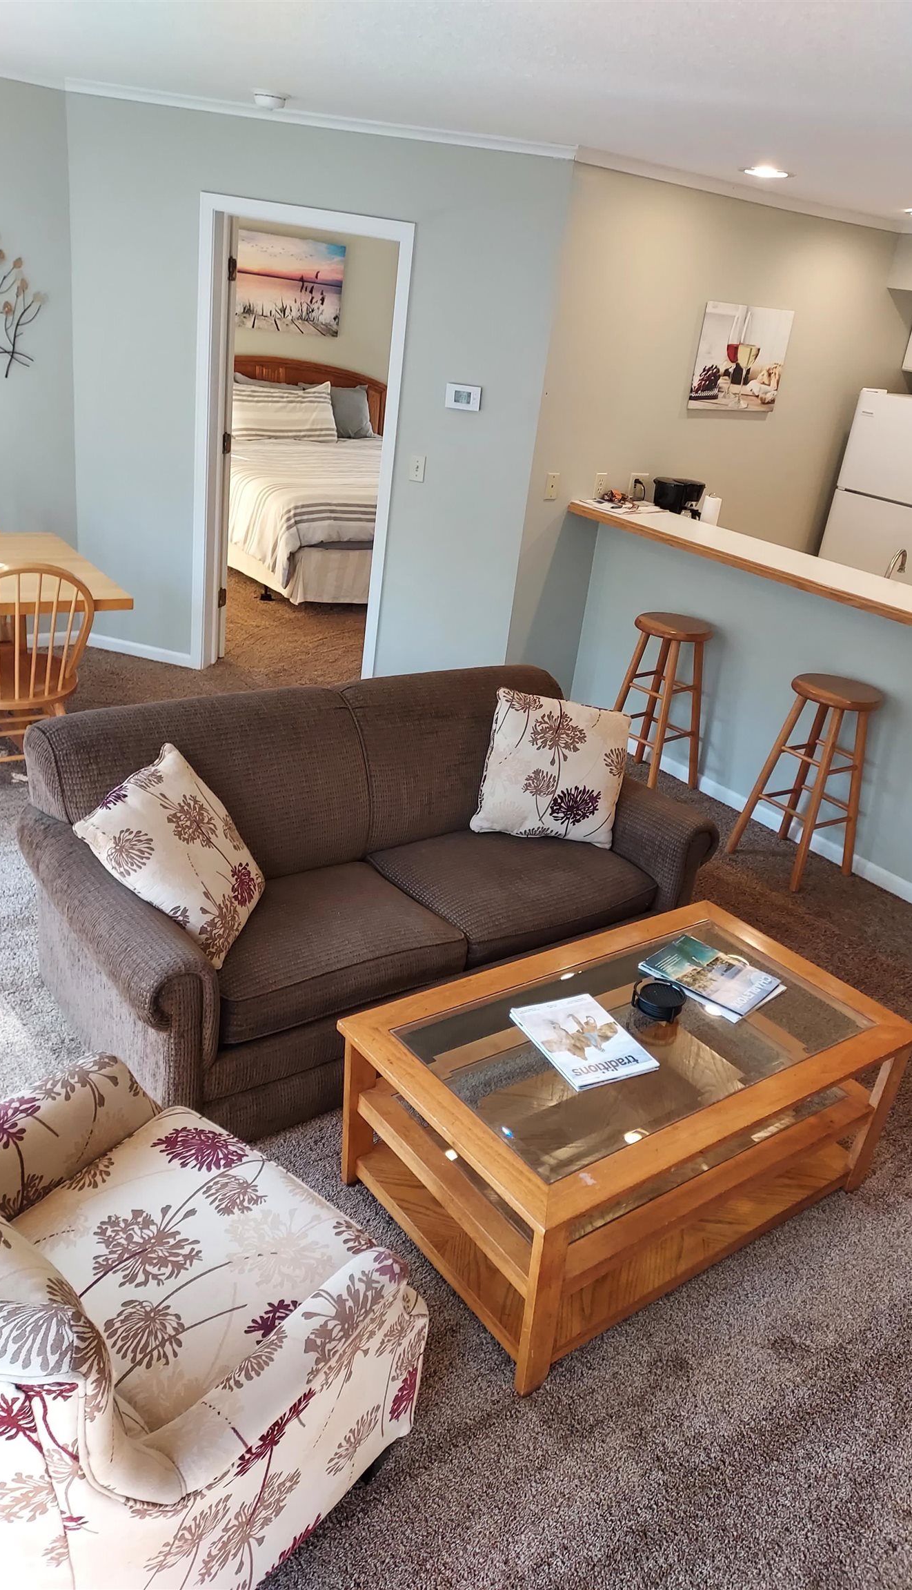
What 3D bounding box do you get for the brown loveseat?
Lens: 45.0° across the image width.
[{"bbox_3d":[-0.189,0.170,3.099,1.750,0.860,0.900,-10,30,-34],"label":"brown loveseat"}]

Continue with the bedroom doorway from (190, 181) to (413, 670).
[{"bbox_3d":[-0.738,-1.513,5.059,0.920,2.096,0.140,10,25,5],"label":"bedroom doorway"}]

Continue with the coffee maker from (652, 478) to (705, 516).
[{"bbox_3d":[1.010,-1.298,5.119,0.220,0.300,0.180,-2,27,-20],"label":"coffee maker"}]

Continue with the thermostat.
[{"bbox_3d":[0.030,-1.716,4.768,0.147,0.096,0.028,10,25,5],"label":"thermostat"}]

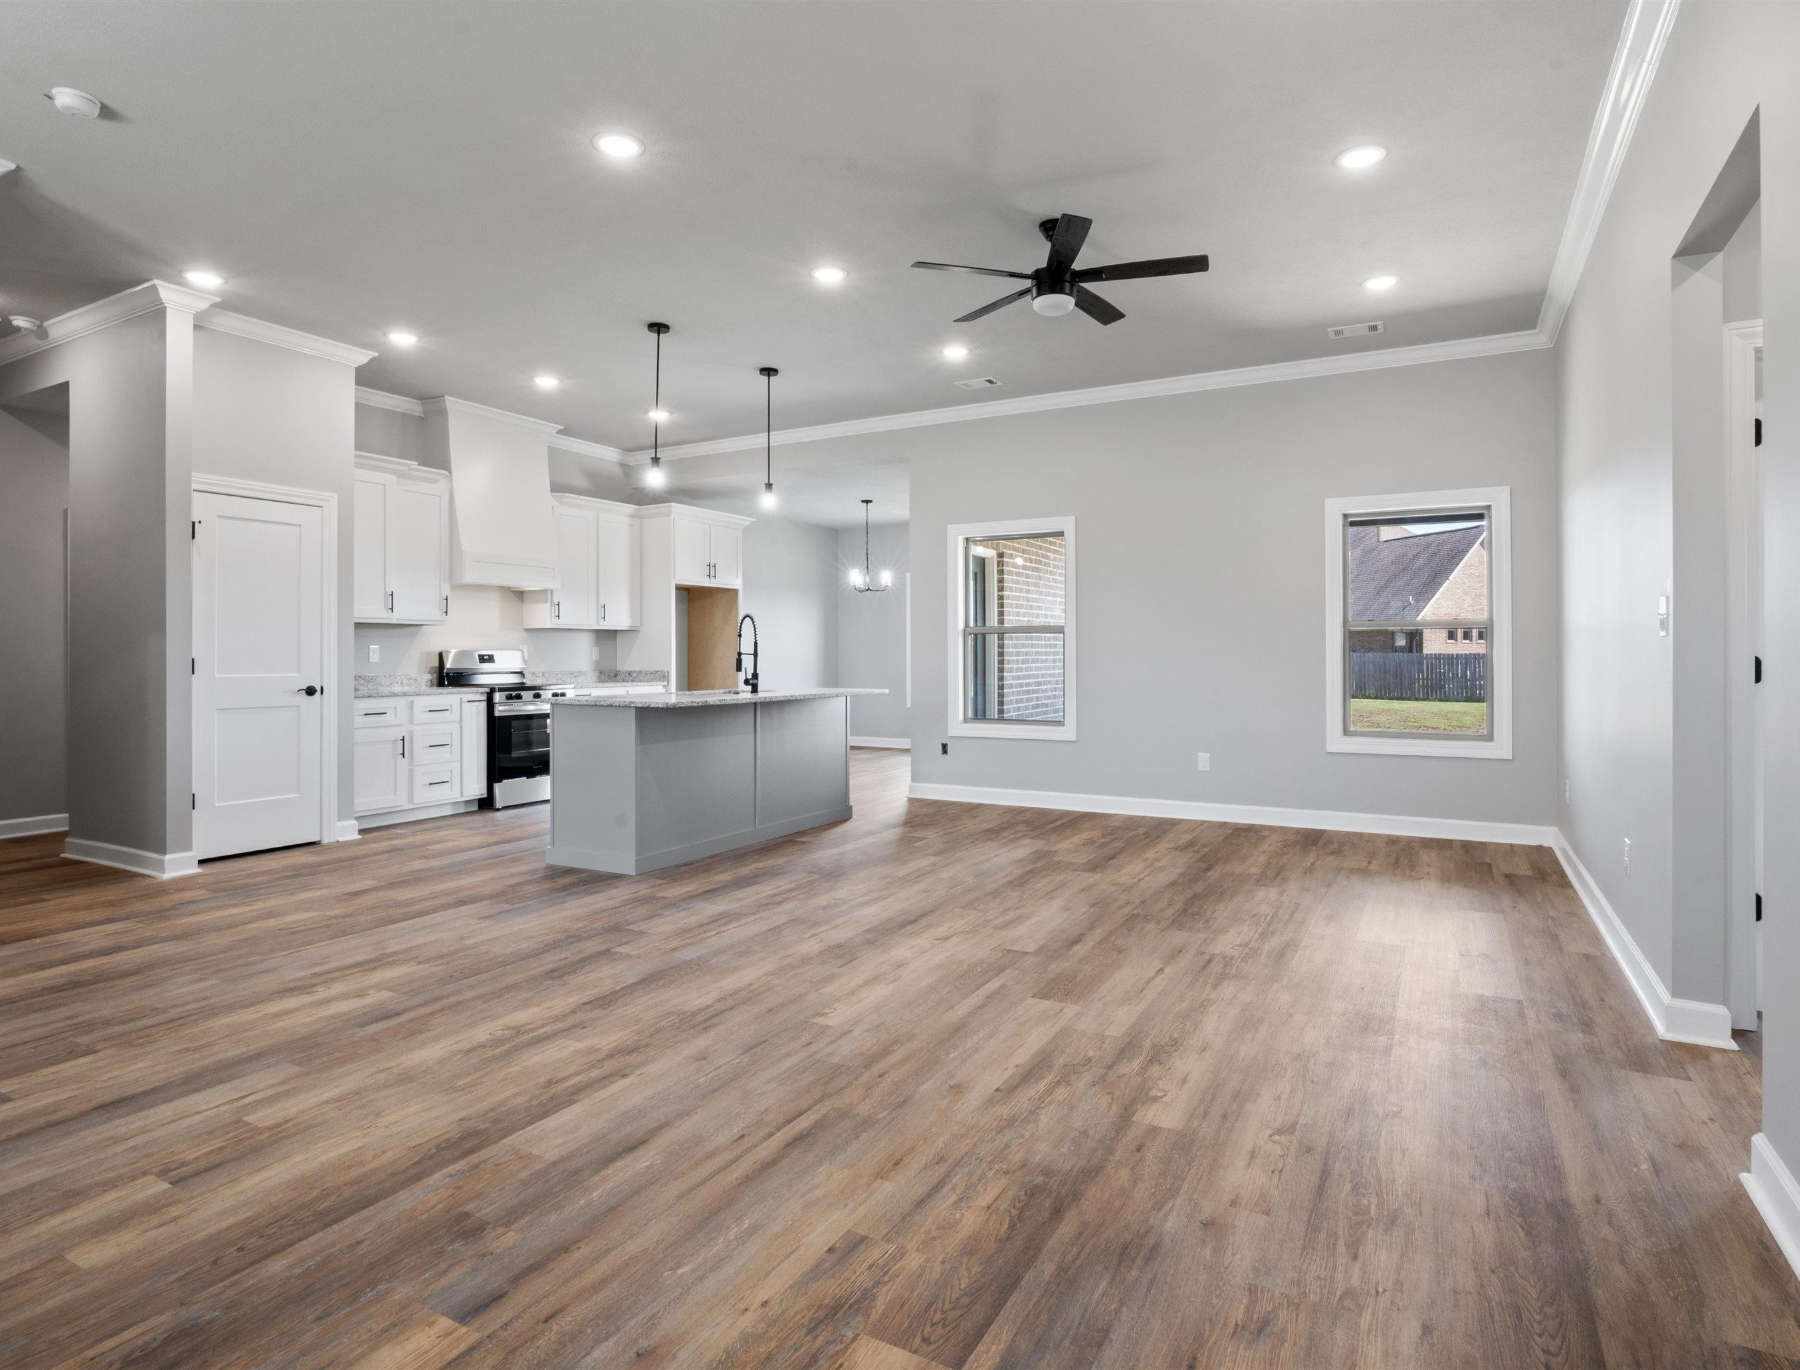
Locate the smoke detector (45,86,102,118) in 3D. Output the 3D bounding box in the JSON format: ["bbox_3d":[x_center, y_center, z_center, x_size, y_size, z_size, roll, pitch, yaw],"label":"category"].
[{"bbox_3d":[-2.897,-2.047,3.212,0.142,0.051,0.142,1,2,27],"label":"smoke detector"}]

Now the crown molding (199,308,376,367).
[{"bbox_3d":[-3.728,-2.099,5.566,0.086,0.103,1.021,1,2,31],"label":"crown molding"}]

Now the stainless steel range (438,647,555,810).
[{"bbox_3d":[-3.157,0.327,7.366,0.690,1.190,0.757,1,1,30],"label":"stainless steel range"}]

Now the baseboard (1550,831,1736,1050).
[{"bbox_3d":[3.135,0.954,4.032,0.180,0.132,3.170,1,1,30],"label":"baseboard"}]

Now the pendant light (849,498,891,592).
[{"bbox_3d":[-0.324,-1.472,9.710,0.474,0.958,0.474,0,1,0],"label":"pendant light"}]

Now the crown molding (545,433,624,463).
[{"bbox_3d":[-2.900,-2.194,8.467,0.091,0.103,1.171,1,2,31],"label":"crown molding"}]

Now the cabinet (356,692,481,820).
[{"bbox_3d":[-3.647,0.505,6.605,0.610,0.880,1.080,1,1,30],"label":"cabinet"}]

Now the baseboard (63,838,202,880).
[{"bbox_3d":[-4.302,0.924,5.101,1.190,0.132,0.180,1,1,30],"label":"baseboard"}]

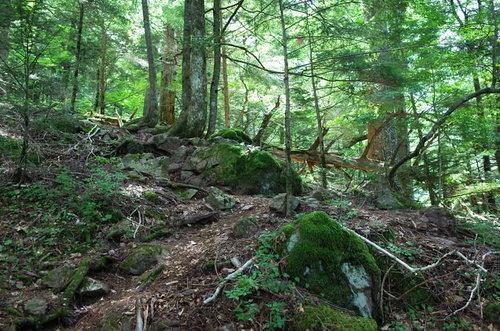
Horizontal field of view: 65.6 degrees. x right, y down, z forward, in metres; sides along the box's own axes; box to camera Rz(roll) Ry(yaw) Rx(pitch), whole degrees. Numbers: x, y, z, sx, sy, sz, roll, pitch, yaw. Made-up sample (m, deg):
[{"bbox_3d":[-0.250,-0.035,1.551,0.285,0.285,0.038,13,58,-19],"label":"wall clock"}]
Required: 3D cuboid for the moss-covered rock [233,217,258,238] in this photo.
[{"bbox_3d":[-0.058,0.799,5.000,0.330,0.270,0.290,0,0,0],"label":"moss-covered rock"}]

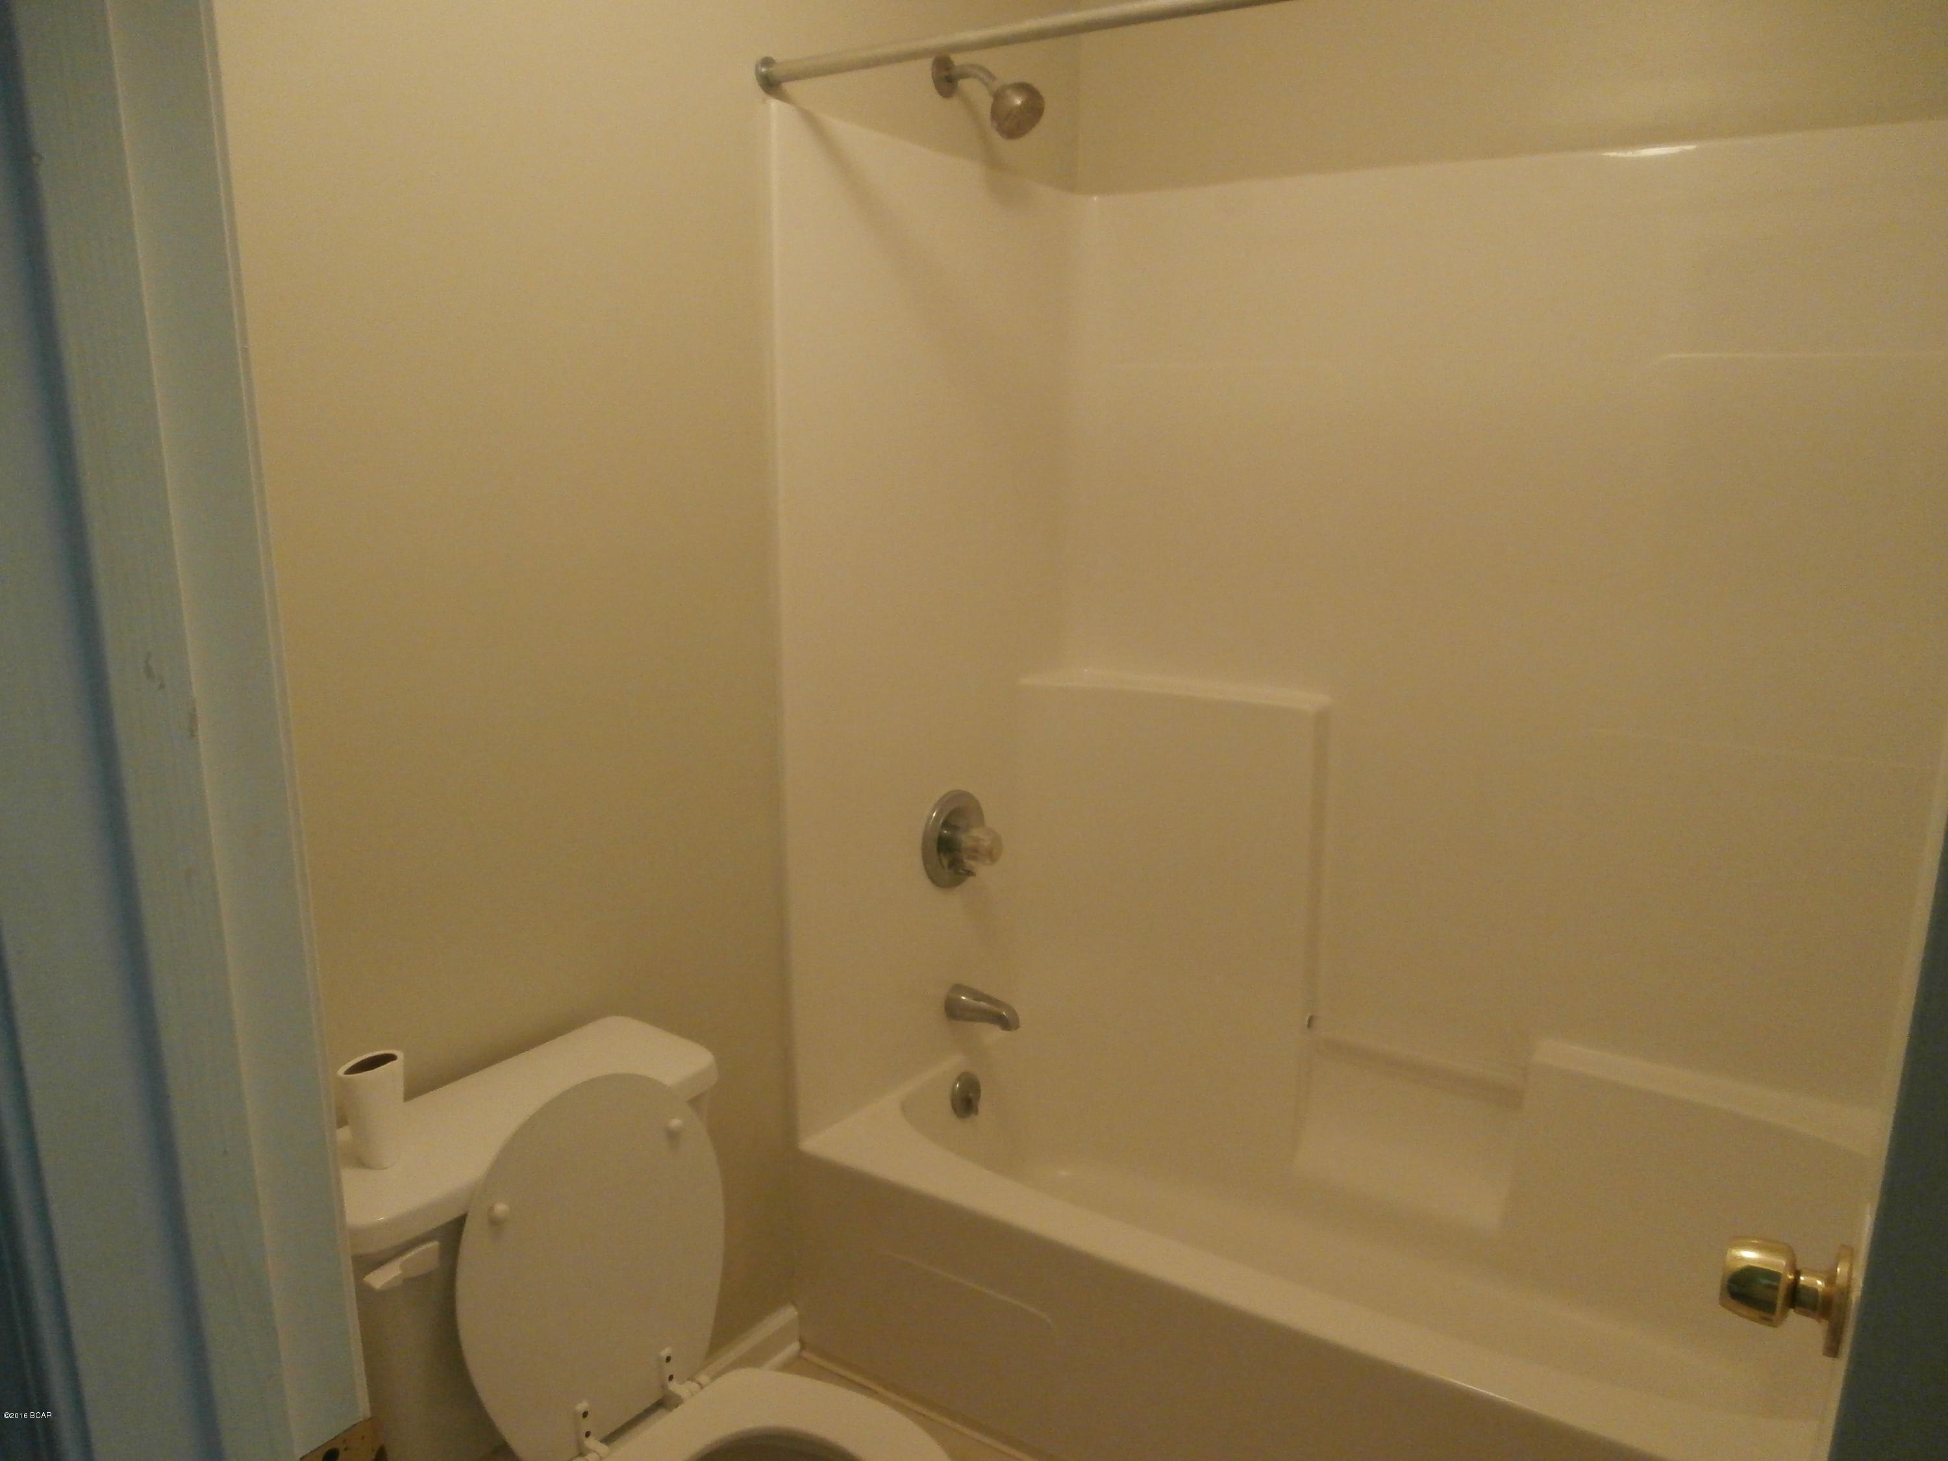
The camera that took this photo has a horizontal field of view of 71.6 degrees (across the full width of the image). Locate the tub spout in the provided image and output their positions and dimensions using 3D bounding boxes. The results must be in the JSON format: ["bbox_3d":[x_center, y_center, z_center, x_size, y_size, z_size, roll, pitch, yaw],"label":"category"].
[{"bbox_3d":[0.021,0.503,2.412,0.139,0.062,0.060,8,15,31],"label":"tub spout"}]

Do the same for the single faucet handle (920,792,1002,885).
[{"bbox_3d":[-0.001,0.197,2.348,0.092,0.175,0.175,8,15,31],"label":"single faucet handle"}]

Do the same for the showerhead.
[{"bbox_3d":[0.026,-0.963,2.046,0.175,0.133,0.080,8,15,31],"label":"showerhead"}]

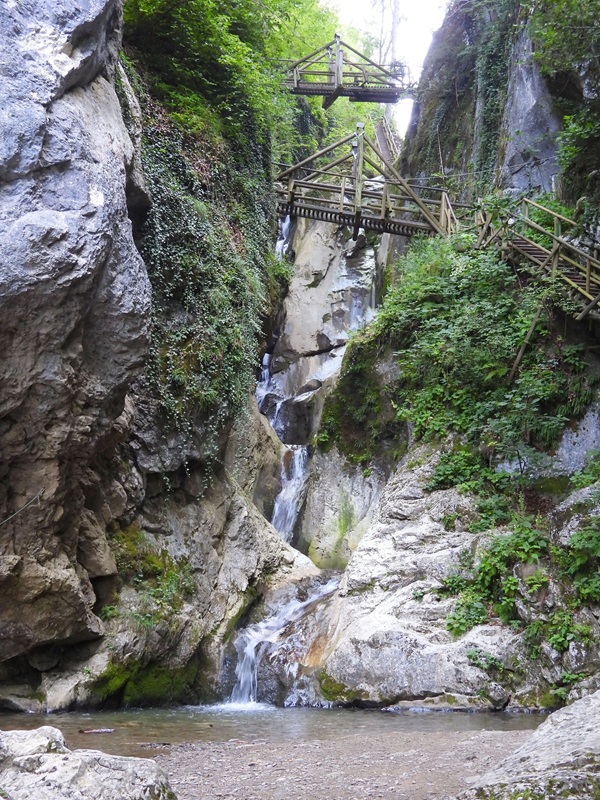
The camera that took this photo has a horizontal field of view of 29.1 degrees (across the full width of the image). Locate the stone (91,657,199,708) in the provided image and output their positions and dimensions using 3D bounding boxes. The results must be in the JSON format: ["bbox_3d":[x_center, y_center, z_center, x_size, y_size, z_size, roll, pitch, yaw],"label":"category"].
[{"bbox_3d":[-2.342,4.254,17.400,1.480,0.720,0.800,3,-10,-18],"label":"stone"}]

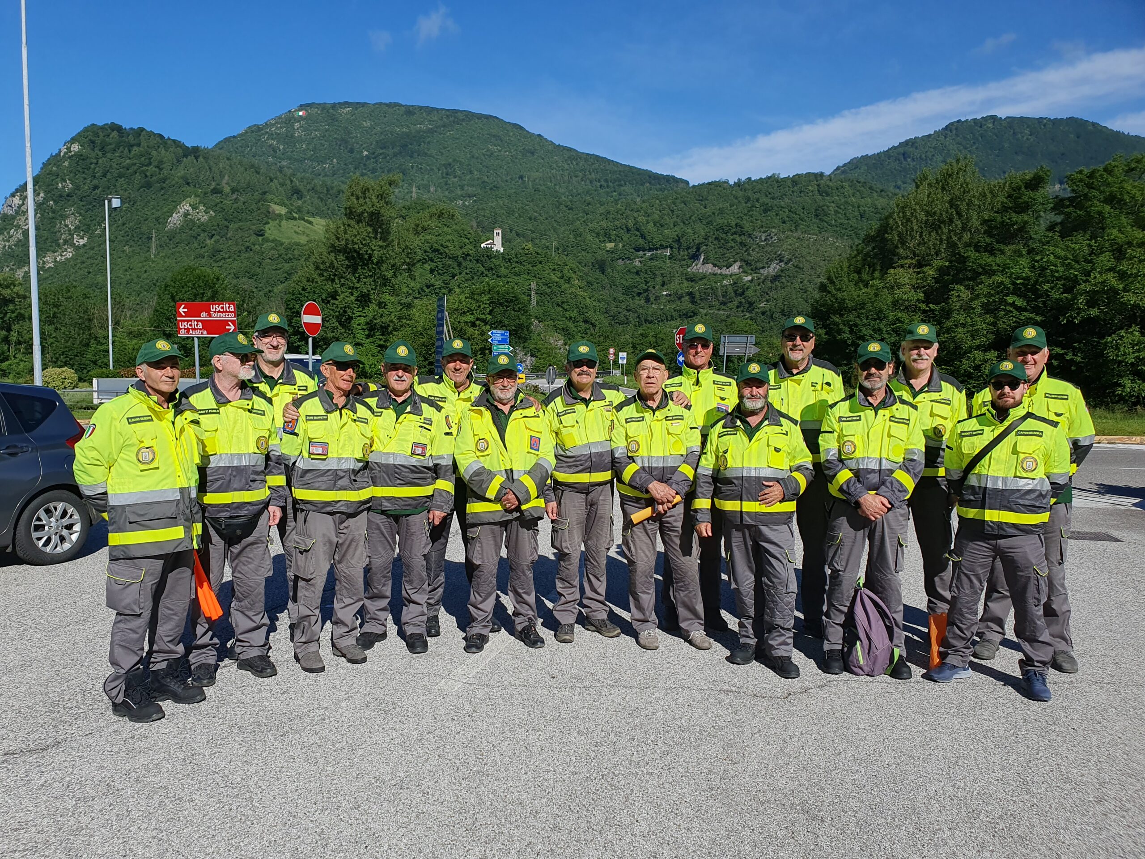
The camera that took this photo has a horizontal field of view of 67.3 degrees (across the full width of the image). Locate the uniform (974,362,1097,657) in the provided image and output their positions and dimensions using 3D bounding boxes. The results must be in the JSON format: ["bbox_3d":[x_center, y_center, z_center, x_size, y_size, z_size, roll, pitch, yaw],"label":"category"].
[{"bbox_3d":[2.523,0.443,4.719,0.640,1.603,0.360,2,4,28],"label":"uniform"}]

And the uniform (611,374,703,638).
[{"bbox_3d":[0.483,0.473,5.020,0.540,1.480,0.370,0,3,1],"label":"uniform"}]

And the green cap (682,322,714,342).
[{"bbox_3d":[0.758,-0.588,5.184,0.180,0.130,0.260,1,4,3],"label":"green cap"}]

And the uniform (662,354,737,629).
[{"bbox_3d":[0.782,0.396,5.277,0.500,1.660,0.350,1,4,8],"label":"uniform"}]

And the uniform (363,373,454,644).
[{"bbox_3d":[-0.974,0.465,4.970,0.570,1.490,0.360,0,3,-8],"label":"uniform"}]

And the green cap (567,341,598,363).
[{"bbox_3d":[0.062,-0.467,5.160,0.185,0.135,0.265,0,3,0],"label":"green cap"}]

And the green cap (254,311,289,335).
[{"bbox_3d":[-1.726,-0.608,4.930,0.190,0.130,0.260,-2,4,-27],"label":"green cap"}]

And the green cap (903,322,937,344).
[{"bbox_3d":[2.039,-0.564,5.040,0.185,0.130,0.265,1,3,17],"label":"green cap"}]

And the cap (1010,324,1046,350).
[{"bbox_3d":[2.453,-0.498,4.628,0.180,0.130,0.260,3,5,27],"label":"cap"}]

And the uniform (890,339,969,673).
[{"bbox_3d":[2.086,0.316,5.052,0.540,1.836,0.360,2,4,24],"label":"uniform"}]

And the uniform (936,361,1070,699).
[{"bbox_3d":[2.155,0.484,4.330,0.620,1.560,0.380,1,4,23],"label":"uniform"}]

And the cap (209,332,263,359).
[{"bbox_3d":[-1.759,-0.438,4.480,0.270,0.135,0.185,1,4,20],"label":"cap"}]

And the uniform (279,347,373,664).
[{"bbox_3d":[-1.353,0.403,4.702,0.550,1.724,0.370,-3,4,-36],"label":"uniform"}]

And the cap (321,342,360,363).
[{"bbox_3d":[-1.255,-0.414,4.660,0.265,0.130,0.185,3,4,42],"label":"cap"}]

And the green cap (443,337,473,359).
[{"bbox_3d":[-0.684,-0.485,5.097,0.175,0.130,0.260,0,4,-8],"label":"green cap"}]

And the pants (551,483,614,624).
[{"bbox_3d":[0.062,0.732,5.195,0.390,0.903,0.300,0,4,-8],"label":"pants"}]

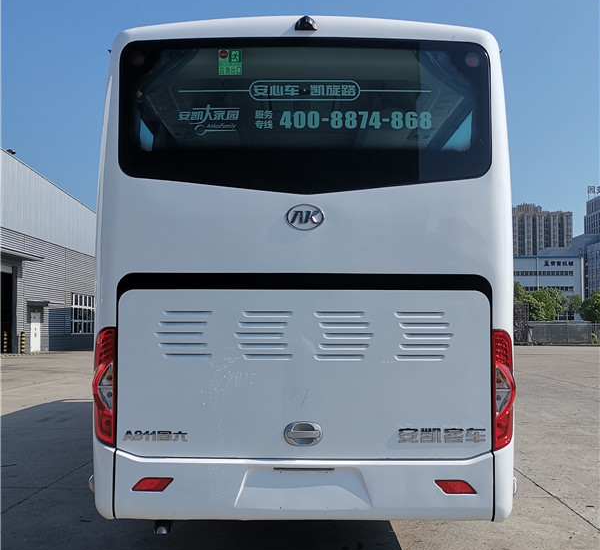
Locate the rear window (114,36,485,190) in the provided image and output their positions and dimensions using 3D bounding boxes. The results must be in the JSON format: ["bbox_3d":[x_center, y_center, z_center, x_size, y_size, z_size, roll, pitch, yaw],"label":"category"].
[{"bbox_3d":[0.027,-0.935,3.680,2.200,0.940,0.160,0,-7,1],"label":"rear window"}]

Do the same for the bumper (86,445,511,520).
[{"bbox_3d":[0.020,1.180,3.560,2.430,0.395,0.280,0,-4,1],"label":"bumper"}]

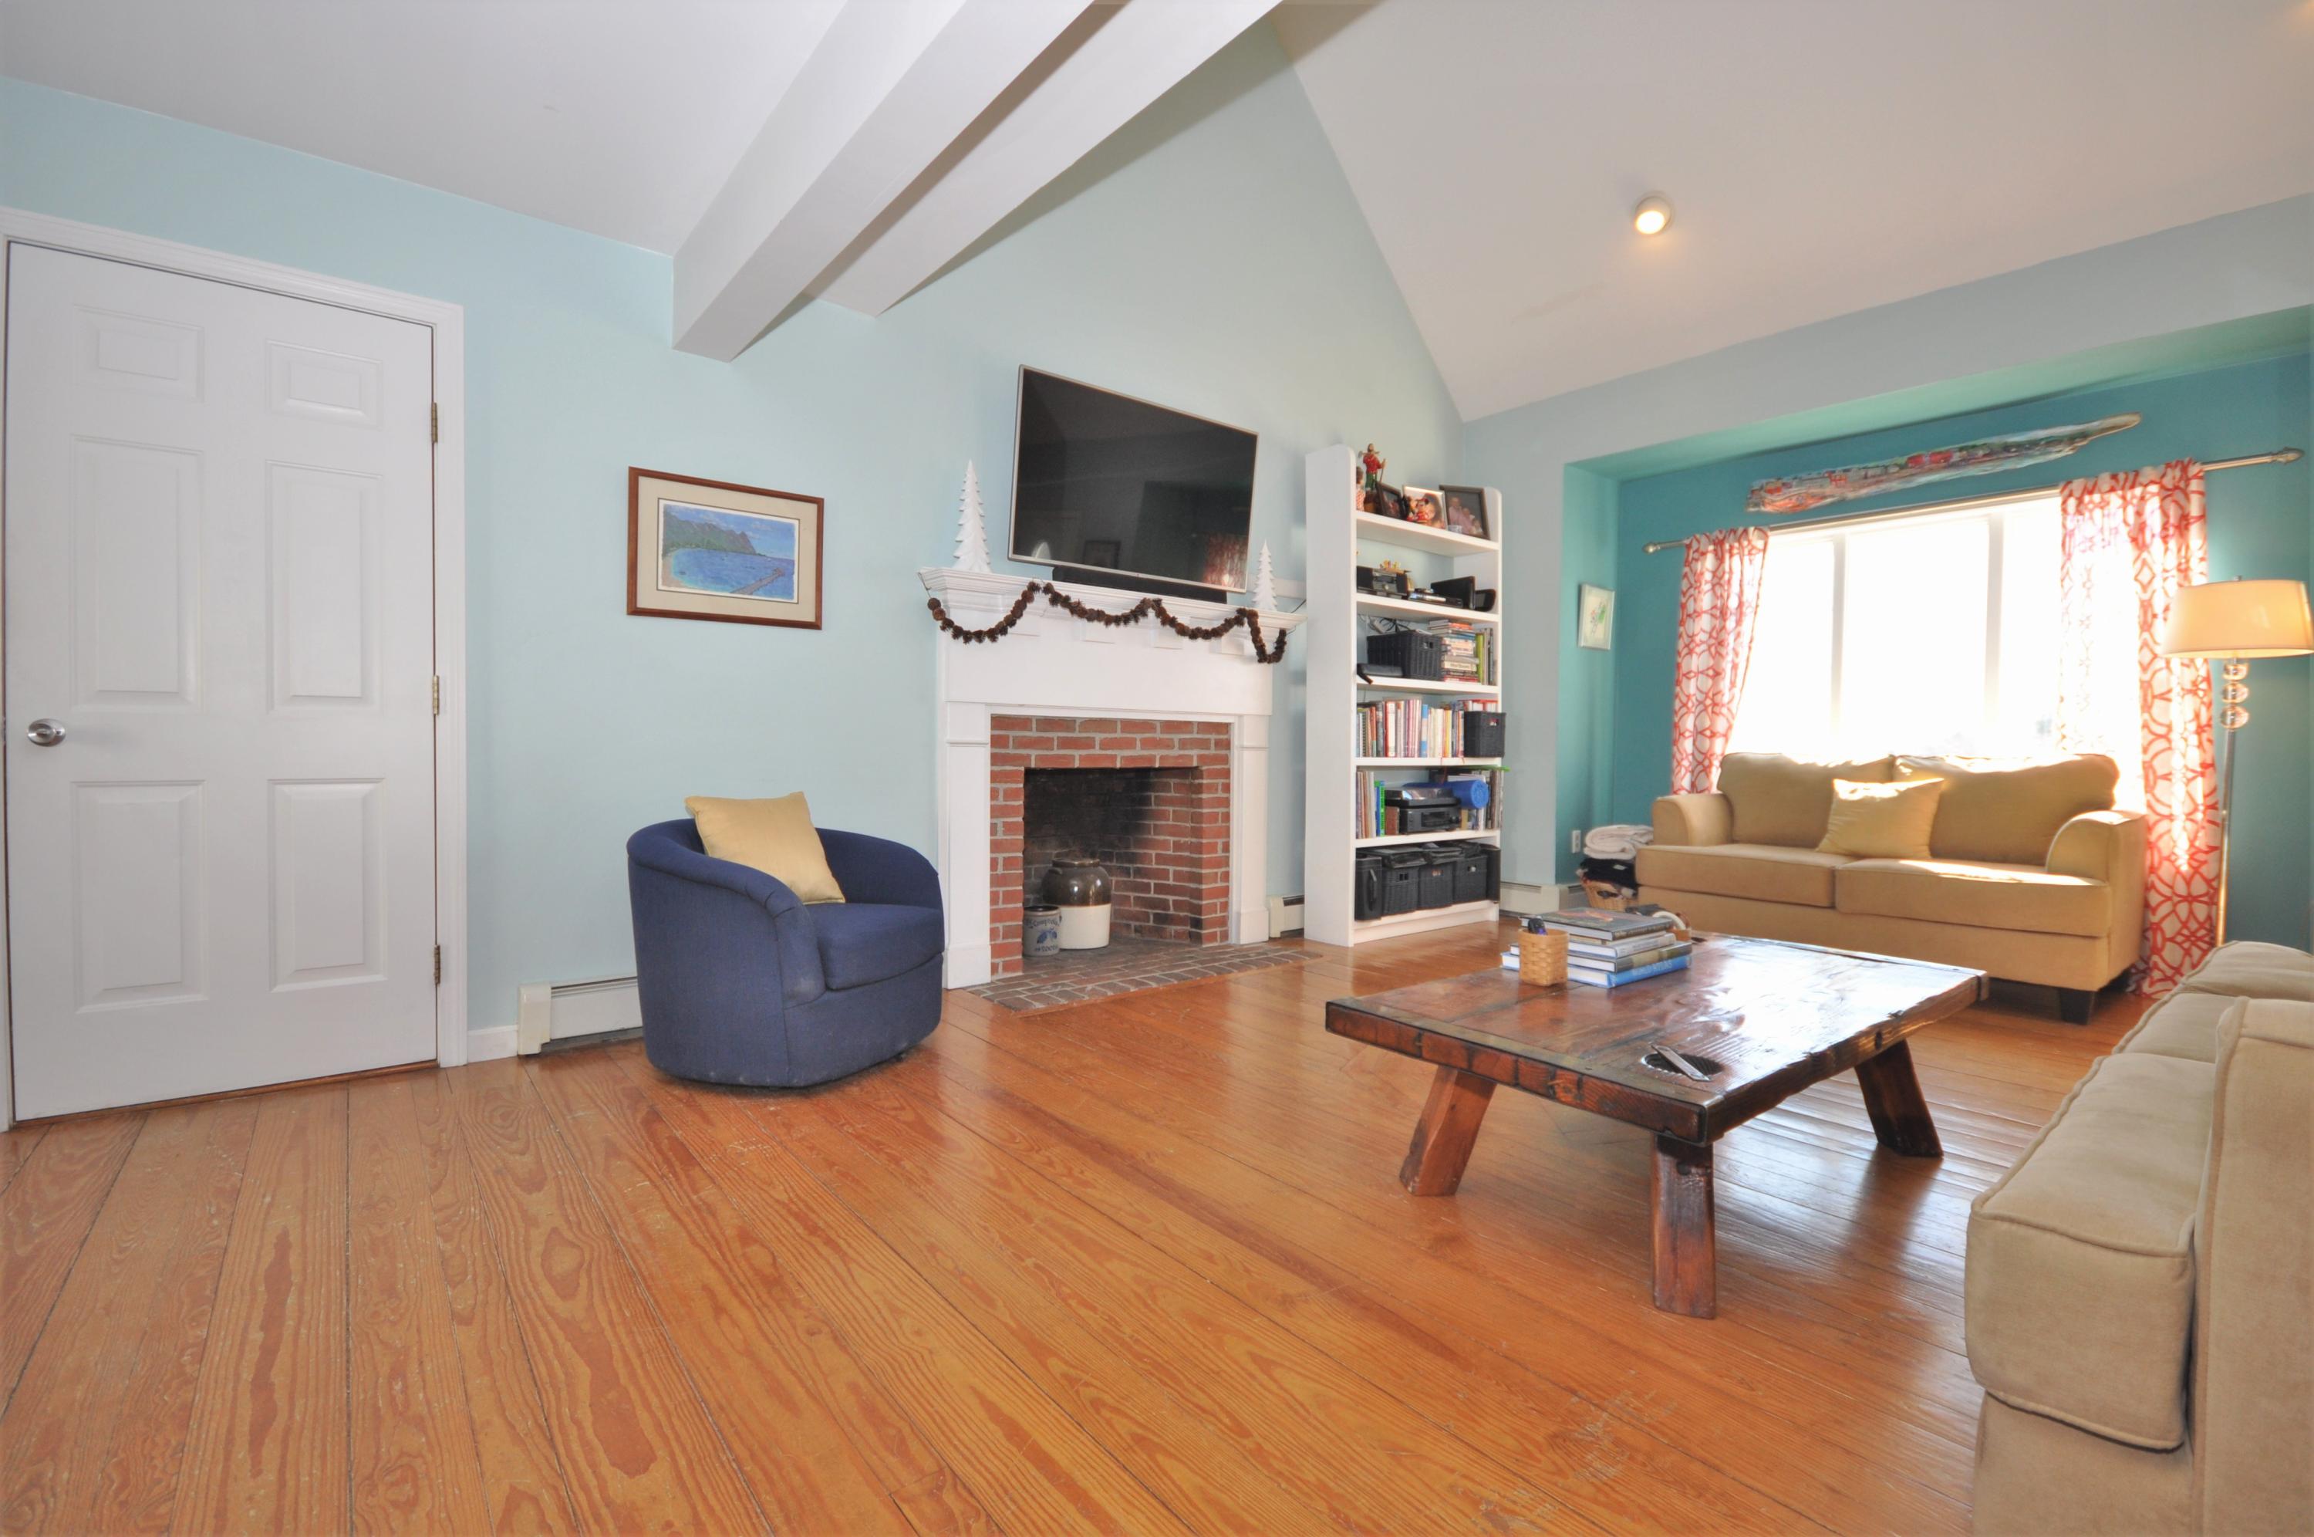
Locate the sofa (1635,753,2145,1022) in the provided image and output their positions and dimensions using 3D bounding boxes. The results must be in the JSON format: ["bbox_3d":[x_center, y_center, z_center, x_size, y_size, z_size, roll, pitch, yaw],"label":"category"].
[{"bbox_3d":[2.903,0.392,3.939,0.830,0.900,1.520,-1,2,-38],"label":"sofa"}]

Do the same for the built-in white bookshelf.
[{"bbox_3d":[1.269,-0.321,4.810,1.120,2.250,0.300,-1,2,-36],"label":"built-in white bookshelf"}]

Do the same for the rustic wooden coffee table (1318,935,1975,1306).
[{"bbox_3d":[1.133,0.674,2.100,1.430,0.400,0.690,-1,2,-38],"label":"rustic wooden coffee table"}]

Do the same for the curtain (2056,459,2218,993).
[{"bbox_3d":[3.738,-0.144,3.681,0.110,2.000,0.450,-1,2,-38],"label":"curtain"}]

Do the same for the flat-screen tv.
[{"bbox_3d":[-0.048,-1.127,3.915,1.200,0.695,0.060,-1,7,-38],"label":"flat-screen tv"}]

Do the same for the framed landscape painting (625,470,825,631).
[{"bbox_3d":[-1.395,-0.698,3.123,0.605,0.455,0.030,-1,2,-36],"label":"framed landscape painting"}]

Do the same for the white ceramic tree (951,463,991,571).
[{"bbox_3d":[-0.675,-0.919,3.509,0.140,0.420,0.140,1,1,0],"label":"white ceramic tree"}]

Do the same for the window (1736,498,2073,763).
[{"bbox_3d":[3.353,-0.494,4.306,0.100,1.260,1.580,-1,2,-38],"label":"window"}]

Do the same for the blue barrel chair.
[{"bbox_3d":[-1.104,0.497,2.933,0.790,0.670,0.780,1,2,33],"label":"blue barrel chair"}]

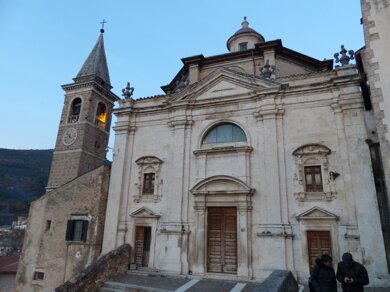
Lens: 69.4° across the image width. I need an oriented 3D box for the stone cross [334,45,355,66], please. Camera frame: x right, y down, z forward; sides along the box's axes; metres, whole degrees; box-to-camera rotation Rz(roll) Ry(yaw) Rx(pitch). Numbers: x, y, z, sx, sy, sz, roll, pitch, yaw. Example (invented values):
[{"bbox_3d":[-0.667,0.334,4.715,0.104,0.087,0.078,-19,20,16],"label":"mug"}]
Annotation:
[{"bbox_3d":[8.435,-5.132,16.029,0.880,1.262,0.780,-4,-18,19],"label":"stone cross"}]

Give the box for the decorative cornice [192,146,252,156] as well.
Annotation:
[{"bbox_3d":[1.621,0.361,16.502,3.627,0.434,0.350,-4,-18,19],"label":"decorative cornice"}]

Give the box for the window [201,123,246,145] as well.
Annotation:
[{"bbox_3d":[1.738,-0.705,17.056,2.697,1.255,0.300,-4,-18,19],"label":"window"}]

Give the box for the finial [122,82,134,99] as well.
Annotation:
[{"bbox_3d":[-5.113,-4.258,21.641,1.000,1.360,0.600,-4,-17,18],"label":"finial"}]

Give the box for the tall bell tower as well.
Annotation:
[{"bbox_3d":[-12.415,-3.682,32.663,4.708,23.809,4.708,-4,-18,19],"label":"tall bell tower"}]

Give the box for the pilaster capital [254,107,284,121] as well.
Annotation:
[{"bbox_3d":[4.549,-1.882,17.157,1.823,0.636,0.420,-4,-17,18],"label":"pilaster capital"}]

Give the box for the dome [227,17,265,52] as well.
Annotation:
[{"bbox_3d":[5.219,-11.204,29.121,3.953,5.580,3.953,-4,-18,19],"label":"dome"}]

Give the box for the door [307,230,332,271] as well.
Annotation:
[{"bbox_3d":[6.019,5.249,13.428,1.031,2.213,0.160,-4,-18,19],"label":"door"}]

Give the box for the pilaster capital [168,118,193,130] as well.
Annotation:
[{"bbox_3d":[-0.852,-1.186,16.594,1.651,0.467,0.420,-4,-17,20],"label":"pilaster capital"}]

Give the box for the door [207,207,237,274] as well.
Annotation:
[{"bbox_3d":[1.510,5.025,15.211,1.603,3.322,0.180,-4,-18,19],"label":"door"}]

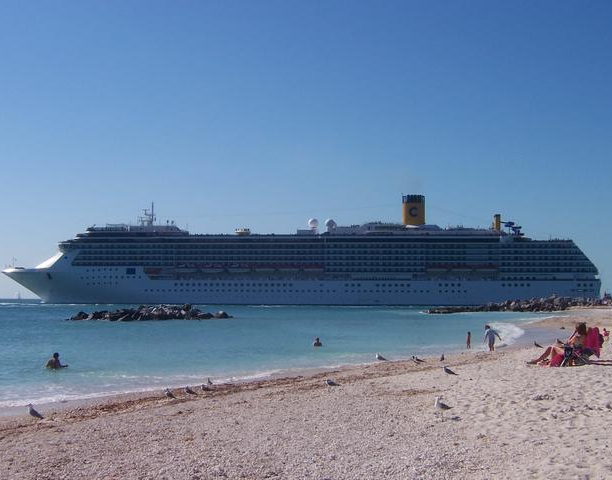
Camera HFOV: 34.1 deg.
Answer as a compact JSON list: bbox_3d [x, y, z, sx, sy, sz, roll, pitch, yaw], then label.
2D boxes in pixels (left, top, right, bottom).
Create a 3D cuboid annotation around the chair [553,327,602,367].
[{"bbox_3d":[5.994,2.358,22.000,0.920,0.860,0.650,-1,-4,21],"label":"chair"}]

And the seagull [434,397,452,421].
[{"bbox_3d":[2.059,2.515,14.900,0.320,0.335,0.140,2,-4,-21],"label":"seagull"}]

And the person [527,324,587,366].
[{"bbox_3d":[5.542,2.292,22.000,1.270,0.940,0.520,-1,-4,21],"label":"person"}]

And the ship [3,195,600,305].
[{"bbox_3d":[-8.430,5.085,487.560,292.000,53.158,33.500,0,-3,7],"label":"ship"}]

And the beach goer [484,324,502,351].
[{"bbox_3d":[10.405,5.525,56.000,0.880,1.460,0.500,3,-5,-40],"label":"beach goer"}]

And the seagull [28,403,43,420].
[{"bbox_3d":[-5.202,3.304,19.200,0.340,0.310,0.140,0,-3,6],"label":"seagull"}]

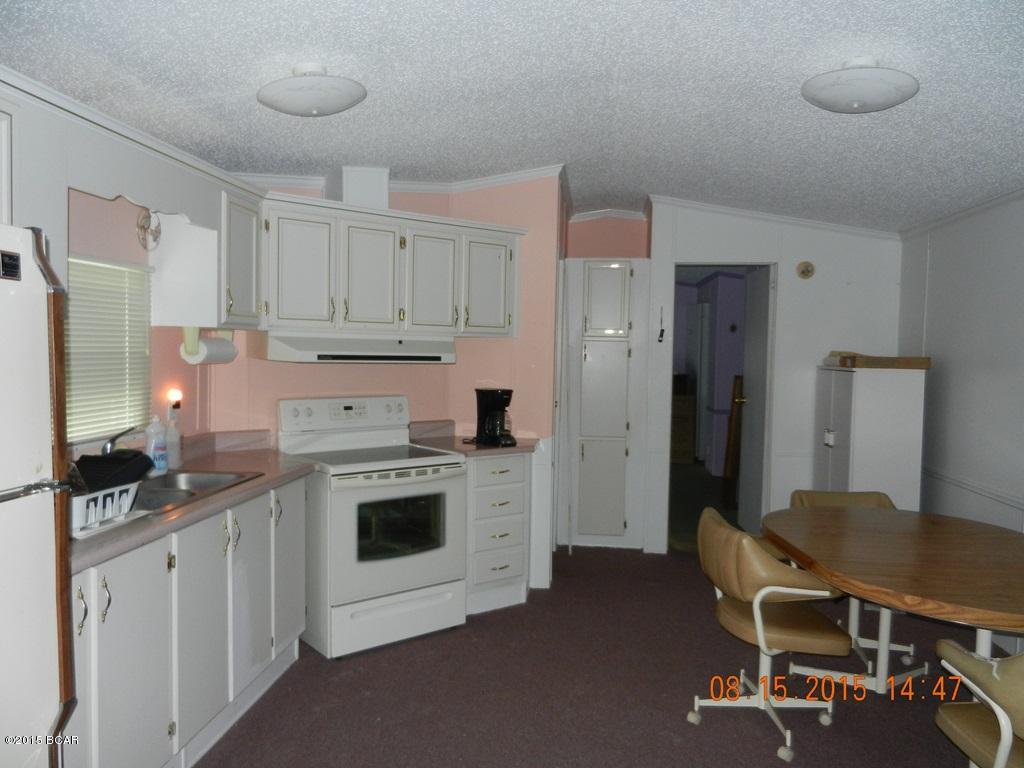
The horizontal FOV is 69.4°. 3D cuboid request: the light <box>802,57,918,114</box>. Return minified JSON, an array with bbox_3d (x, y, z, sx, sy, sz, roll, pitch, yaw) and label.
[{"bbox_3d":[1.196,-1.032,2.543,0.380,0.142,0.380,10,4,6],"label":"light"}]

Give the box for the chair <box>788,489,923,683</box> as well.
[{"bbox_3d":[1.630,0.937,3.539,0.580,0.790,0.580,1,3,2],"label":"chair"}]

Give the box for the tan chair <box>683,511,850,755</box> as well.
[{"bbox_3d":[0.999,0.955,2.911,0.580,0.800,0.580,1,3,7],"label":"tan chair"}]

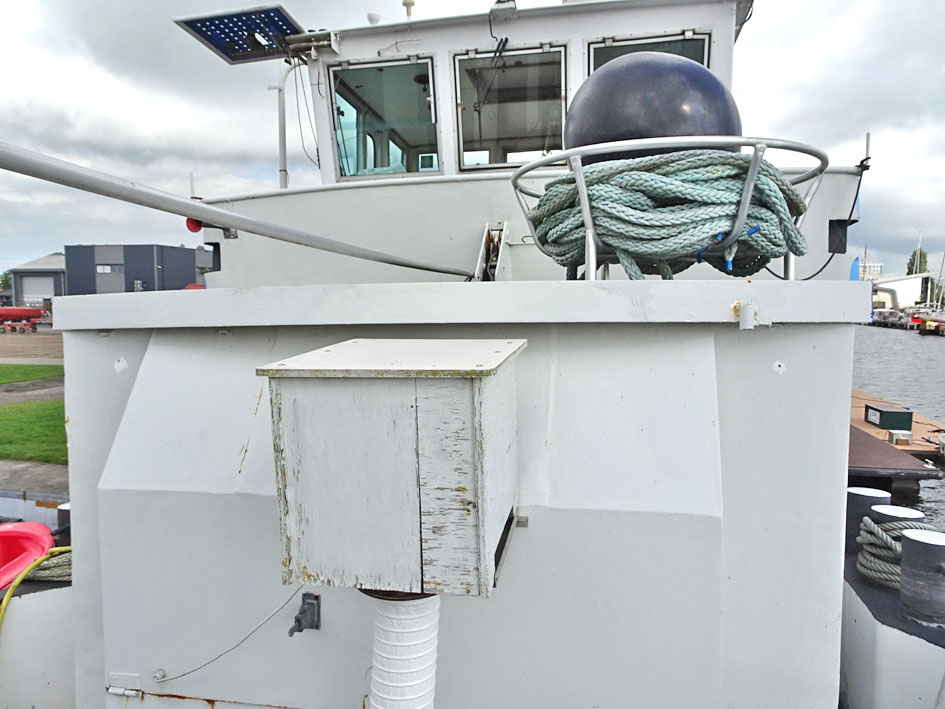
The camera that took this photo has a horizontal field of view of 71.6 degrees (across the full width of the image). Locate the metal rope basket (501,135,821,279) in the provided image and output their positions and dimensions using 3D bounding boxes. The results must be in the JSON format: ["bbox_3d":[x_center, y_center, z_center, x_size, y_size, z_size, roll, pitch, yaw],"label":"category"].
[{"bbox_3d":[0.668,-0.443,2.373,1.097,0.414,1.097,1,4,12],"label":"metal rope basket"}]

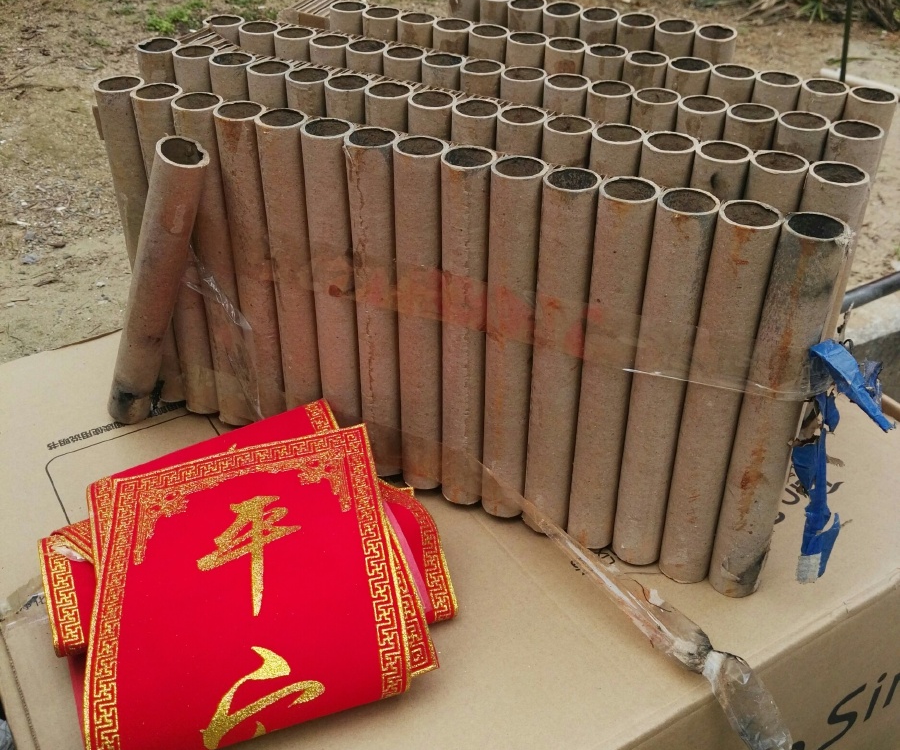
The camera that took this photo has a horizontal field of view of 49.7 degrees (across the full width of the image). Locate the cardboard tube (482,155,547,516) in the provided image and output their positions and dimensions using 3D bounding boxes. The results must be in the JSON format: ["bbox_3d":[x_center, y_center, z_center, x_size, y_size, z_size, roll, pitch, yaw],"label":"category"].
[{"bbox_3d":[0.045,-0.014,0.710,0.036,0.294,0.036,0,36,0],"label":"cardboard tube"}]

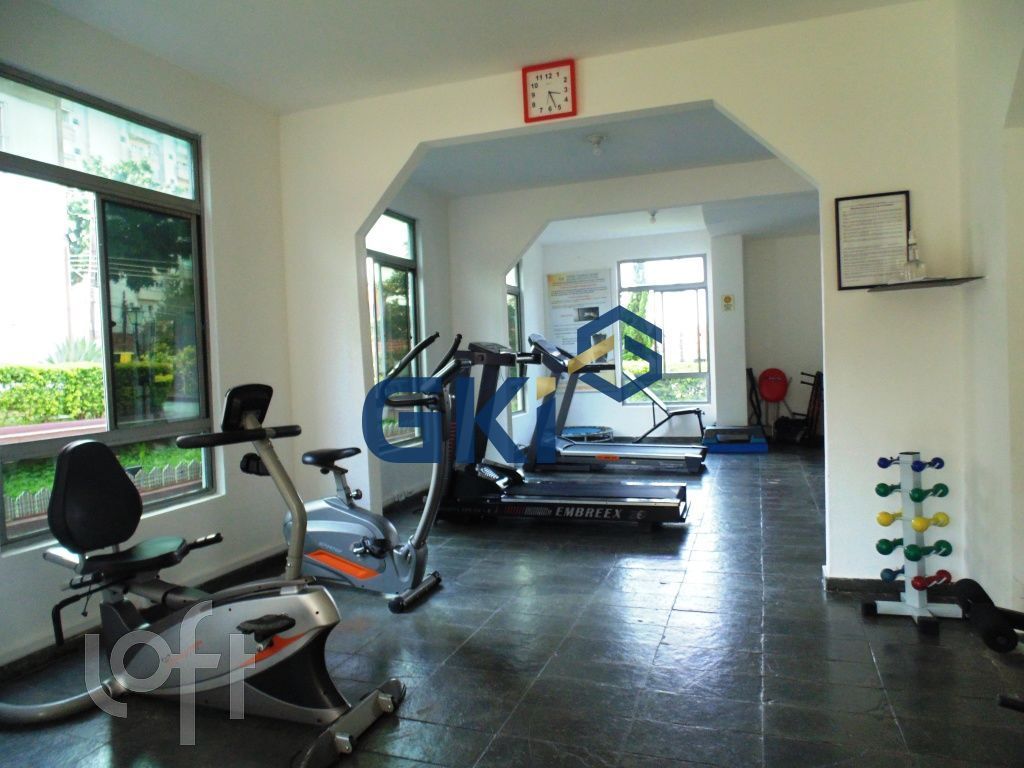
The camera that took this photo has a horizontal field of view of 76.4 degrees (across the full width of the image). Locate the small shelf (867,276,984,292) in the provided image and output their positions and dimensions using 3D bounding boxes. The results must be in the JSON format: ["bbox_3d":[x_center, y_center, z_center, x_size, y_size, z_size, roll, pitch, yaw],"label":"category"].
[{"bbox_3d":[1.816,-0.440,2.877,0.370,0.018,0.310,-1,2,18],"label":"small shelf"}]

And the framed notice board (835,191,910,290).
[{"bbox_3d":[1.697,-0.669,3.057,0.312,0.438,0.020,-1,2,18],"label":"framed notice board"}]

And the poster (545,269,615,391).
[{"bbox_3d":[0.962,-0.740,9.164,0.930,1.670,0.020,-1,2,21],"label":"poster"}]

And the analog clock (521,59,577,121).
[{"bbox_3d":[0.207,-1.558,3.491,0.285,0.288,0.045,-1,2,18],"label":"analog clock"}]

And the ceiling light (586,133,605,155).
[{"bbox_3d":[0.604,-1.694,4.632,0.125,0.145,0.125,-1,2,18],"label":"ceiling light"}]

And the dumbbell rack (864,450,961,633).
[{"bbox_3d":[1.758,0.667,2.841,0.410,0.726,0.350,-2,2,12],"label":"dumbbell rack"}]

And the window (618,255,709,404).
[{"bbox_3d":[2.055,-0.705,8.803,1.180,1.970,0.100,-1,2,21],"label":"window"}]

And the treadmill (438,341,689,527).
[{"bbox_3d":[0.420,0.332,4.984,1.760,1.345,0.720,-1,2,13],"label":"treadmill"}]

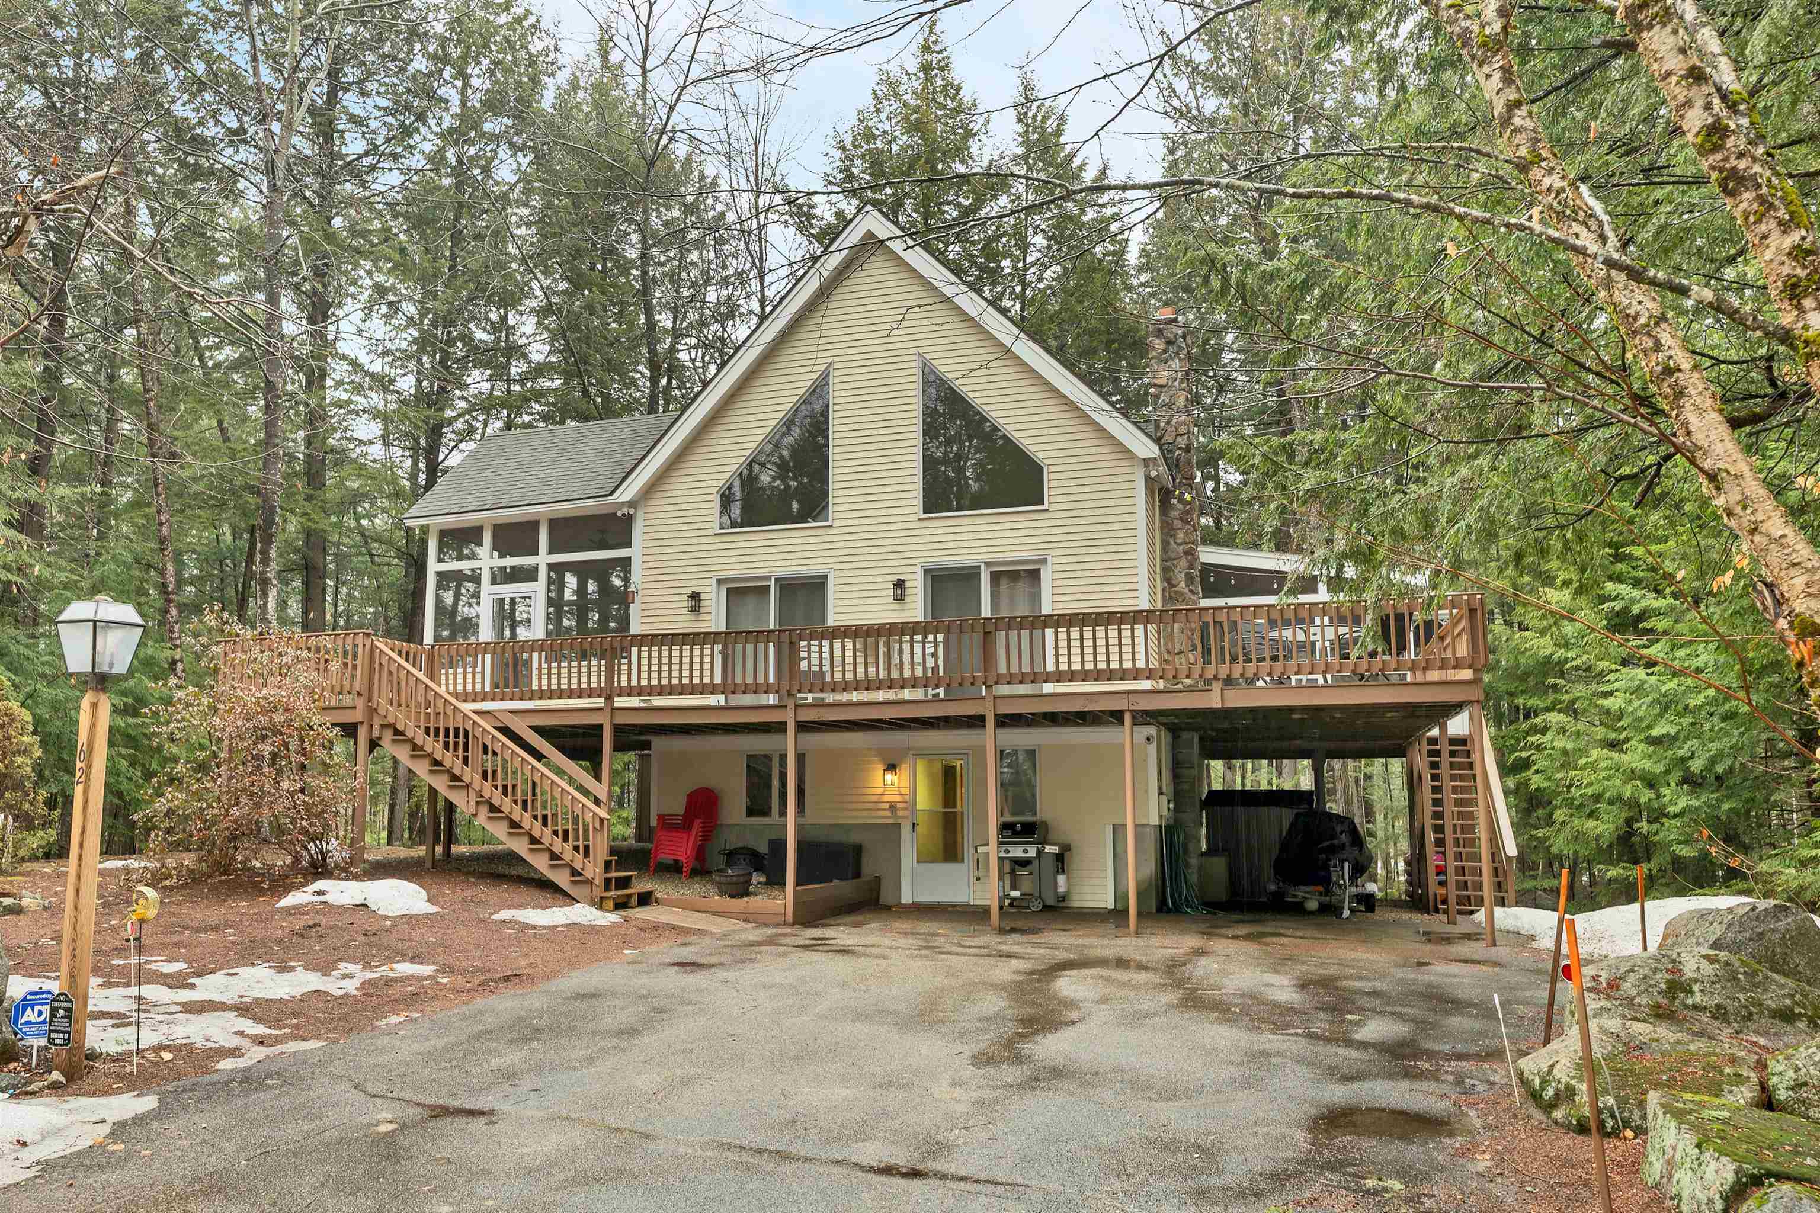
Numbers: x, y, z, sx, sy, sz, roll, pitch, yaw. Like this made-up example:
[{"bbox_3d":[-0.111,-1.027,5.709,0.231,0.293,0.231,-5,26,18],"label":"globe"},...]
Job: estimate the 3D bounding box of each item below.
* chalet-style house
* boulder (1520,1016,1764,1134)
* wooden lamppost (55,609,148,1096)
[{"bbox_3d":[0.148,-0.534,19.714,16.400,9.900,10.200,-3,-8,17],"label":"chalet-style house"},{"bbox_3d":[3.300,2.040,5.420,0.950,0.430,0.850,0,-7,0],"label":"boulder"},{"bbox_3d":[-4.073,1.112,5.997,0.256,2.350,0.256,-3,-8,20],"label":"wooden lamppost"}]

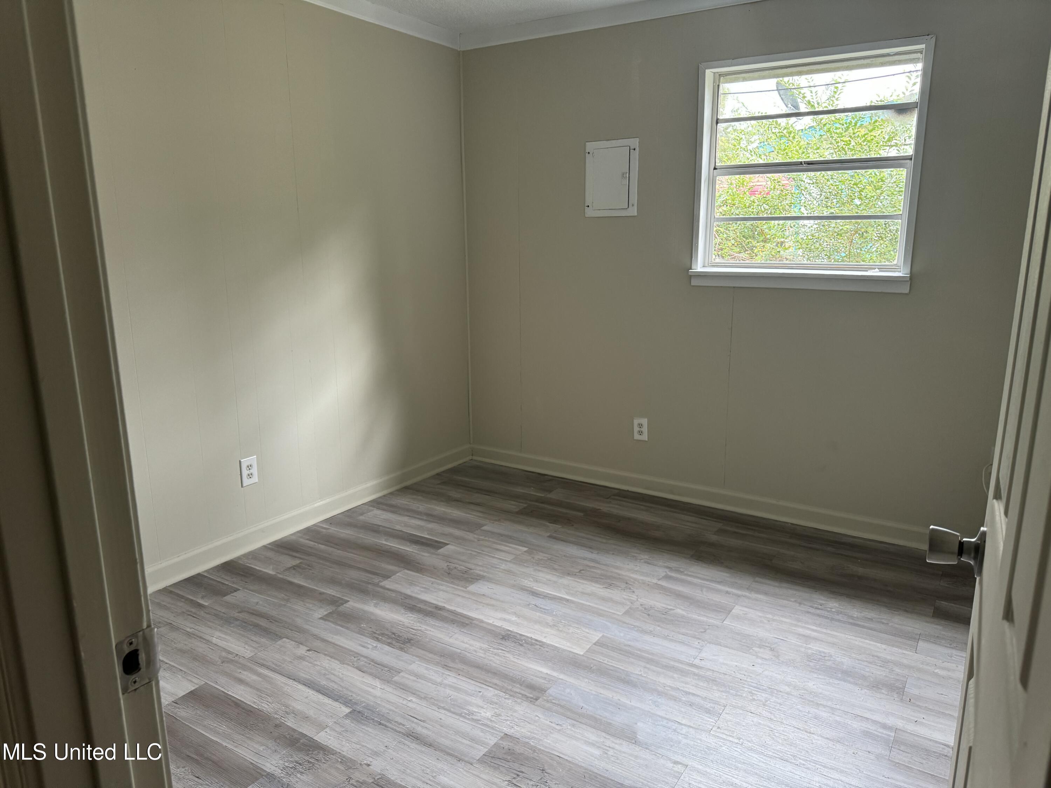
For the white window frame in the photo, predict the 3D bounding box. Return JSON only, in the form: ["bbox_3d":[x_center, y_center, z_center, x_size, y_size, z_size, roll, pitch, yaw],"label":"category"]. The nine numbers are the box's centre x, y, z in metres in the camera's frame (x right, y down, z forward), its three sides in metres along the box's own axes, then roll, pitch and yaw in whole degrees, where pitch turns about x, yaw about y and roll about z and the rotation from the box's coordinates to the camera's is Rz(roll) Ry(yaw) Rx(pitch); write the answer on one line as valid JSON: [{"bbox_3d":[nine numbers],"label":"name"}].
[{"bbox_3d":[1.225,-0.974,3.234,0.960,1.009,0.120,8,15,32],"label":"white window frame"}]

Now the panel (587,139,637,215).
[{"bbox_3d":[0.436,-1.089,3.688,0.296,0.374,0.020,8,15,32],"label":"panel"}]

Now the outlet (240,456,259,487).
[{"bbox_3d":[-1.199,0.338,3.164,0.007,0.120,0.078,8,15,32],"label":"outlet"}]

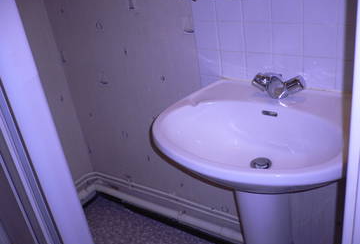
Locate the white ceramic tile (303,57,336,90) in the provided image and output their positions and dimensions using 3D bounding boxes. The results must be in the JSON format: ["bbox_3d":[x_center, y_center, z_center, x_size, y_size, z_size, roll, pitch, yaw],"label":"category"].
[{"bbox_3d":[0.437,-0.155,1.141,0.099,0.099,0.010,12,34,35],"label":"white ceramic tile"}]

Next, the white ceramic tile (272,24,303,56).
[{"bbox_3d":[0.342,-0.262,1.153,0.099,0.099,0.010,12,34,35],"label":"white ceramic tile"}]

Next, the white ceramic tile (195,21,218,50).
[{"bbox_3d":[0.102,-0.317,1.334,0.100,0.100,0.008,13,33,38],"label":"white ceramic tile"}]

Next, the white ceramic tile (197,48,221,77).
[{"bbox_3d":[0.116,-0.226,1.378,0.100,0.100,0.008,13,33,38],"label":"white ceramic tile"}]

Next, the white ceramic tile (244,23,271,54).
[{"bbox_3d":[0.261,-0.279,1.211,0.099,0.099,0.010,12,34,35],"label":"white ceramic tile"}]

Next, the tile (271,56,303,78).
[{"bbox_3d":[0.353,-0.171,1.192,0.100,0.100,0.008,13,33,38],"label":"tile"}]

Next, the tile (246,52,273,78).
[{"bbox_3d":[0.274,-0.189,1.254,0.100,0.100,0.008,13,33,38],"label":"tile"}]

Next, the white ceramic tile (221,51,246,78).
[{"bbox_3d":[0.195,-0.208,1.316,0.100,0.100,0.008,13,33,38],"label":"white ceramic tile"}]

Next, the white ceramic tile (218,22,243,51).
[{"bbox_3d":[0.180,-0.296,1.269,0.099,0.099,0.010,12,34,35],"label":"white ceramic tile"}]

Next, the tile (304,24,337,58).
[{"bbox_3d":[0.417,-0.244,1.085,0.100,0.100,0.008,13,33,38],"label":"tile"}]

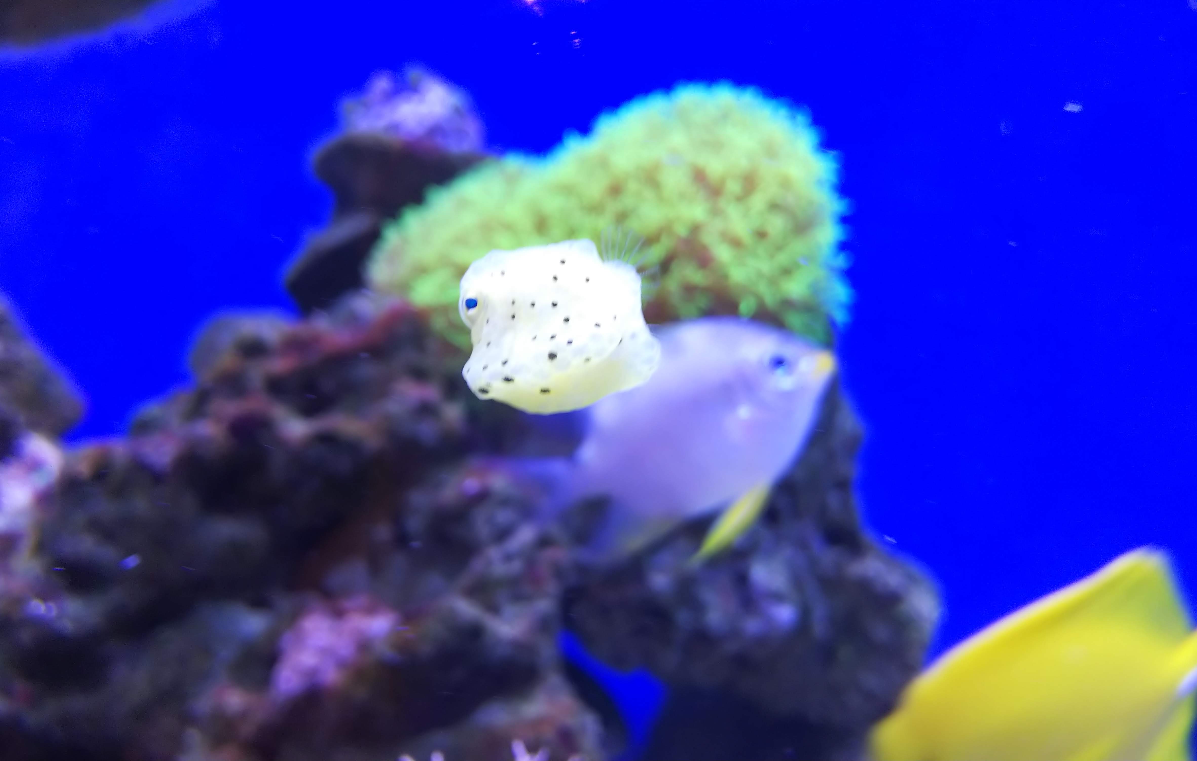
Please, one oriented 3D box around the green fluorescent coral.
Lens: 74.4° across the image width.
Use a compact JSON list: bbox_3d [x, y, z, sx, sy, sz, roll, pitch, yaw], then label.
[{"bbox_3d":[0.006,-0.084,0.400,0.238,0.130,0.140,0,0,0],"label":"green fluorescent coral"}]

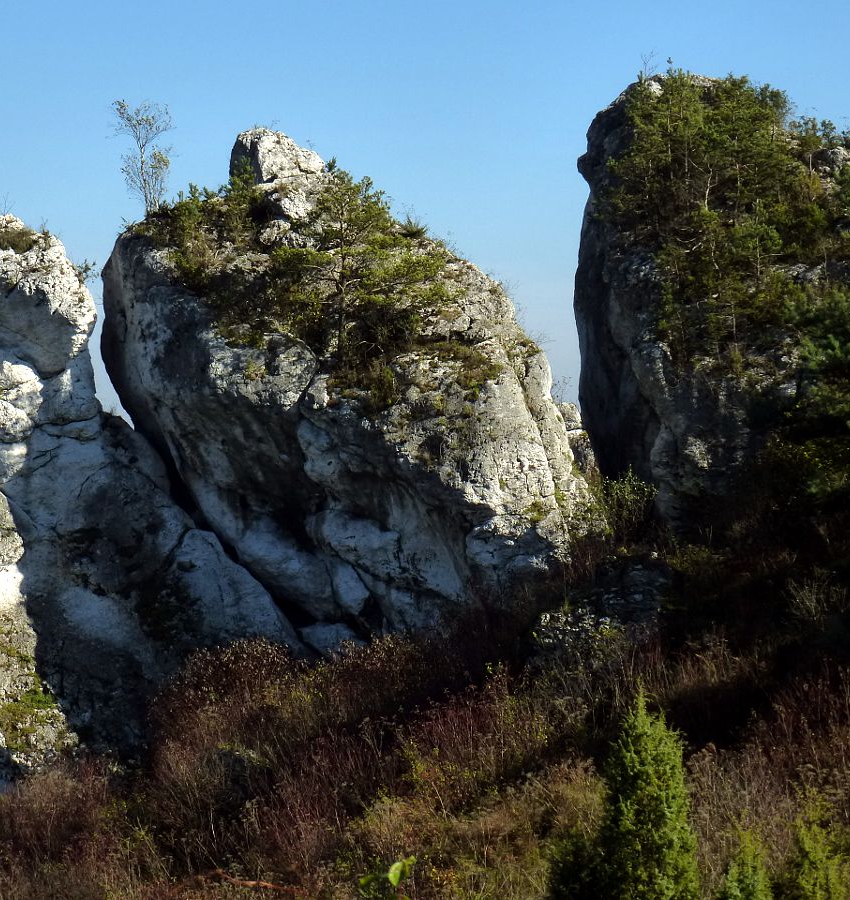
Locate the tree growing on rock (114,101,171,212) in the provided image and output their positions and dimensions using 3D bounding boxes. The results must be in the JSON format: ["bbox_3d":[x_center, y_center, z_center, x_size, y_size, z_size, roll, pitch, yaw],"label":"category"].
[{"bbox_3d":[-5.174,-5.376,72.000,1.140,2.150,1.050,0,0,0],"label":"tree growing on rock"}]

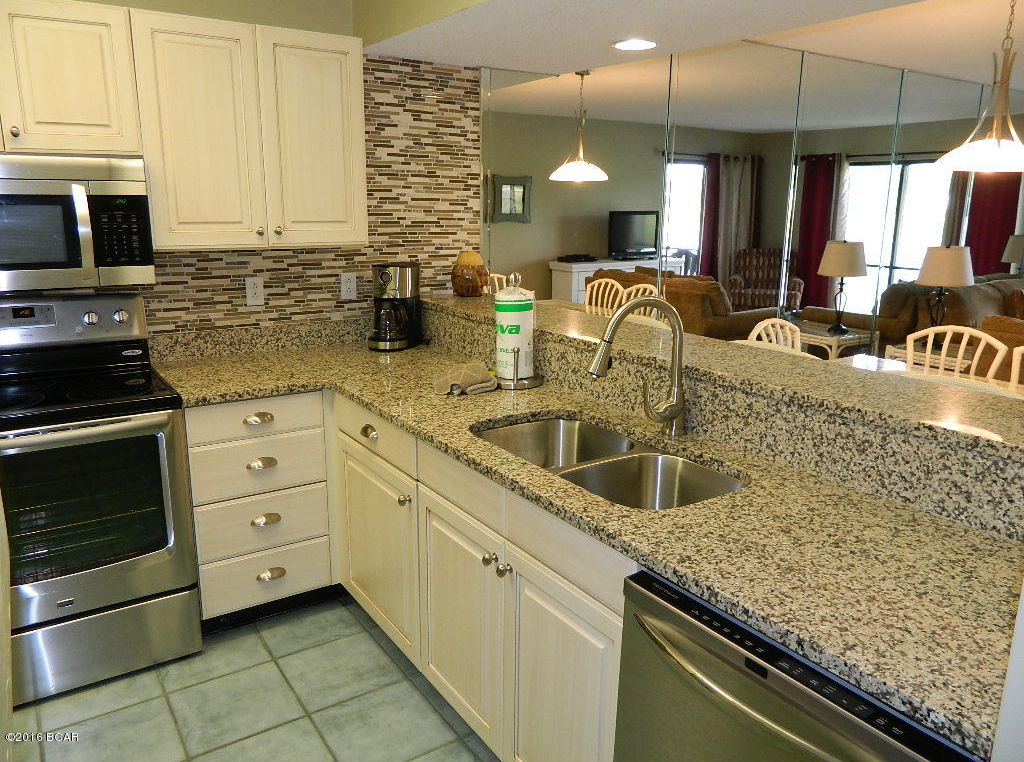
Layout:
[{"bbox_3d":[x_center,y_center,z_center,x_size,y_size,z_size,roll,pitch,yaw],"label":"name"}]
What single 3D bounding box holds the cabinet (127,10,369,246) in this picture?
[{"bbox_3d":[-0.973,-0.889,2.754,0.776,0.753,0.330,-8,16,-33],"label":"cabinet"}]

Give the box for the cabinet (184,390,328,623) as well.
[{"bbox_3d":[-1.033,0.365,2.821,0.465,0.777,0.627,-8,16,-33],"label":"cabinet"}]

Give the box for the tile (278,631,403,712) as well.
[{"bbox_3d":[-0.577,0.971,2.476,0.322,0.012,0.333,-8,16,-33],"label":"tile"}]

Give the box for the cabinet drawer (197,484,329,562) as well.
[{"bbox_3d":[-0.927,0.473,2.684,0.455,0.213,0.260,-8,16,-33],"label":"cabinet drawer"}]

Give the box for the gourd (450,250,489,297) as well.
[{"bbox_3d":[-0.198,-0.499,3.432,0.165,0.216,0.165,1,14,0],"label":"gourd"}]

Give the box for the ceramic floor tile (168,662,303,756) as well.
[{"bbox_3d":[-0.852,1.010,2.293,0.343,0.012,0.333,-8,16,-33],"label":"ceramic floor tile"}]

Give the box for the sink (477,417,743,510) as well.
[{"bbox_3d":[0.228,0.296,1.951,0.415,0.206,0.740,-8,16,-33],"label":"sink"}]

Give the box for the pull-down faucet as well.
[{"bbox_3d":[0.328,-0.027,1.925,0.352,0.390,0.068,-8,16,-33],"label":"pull-down faucet"}]

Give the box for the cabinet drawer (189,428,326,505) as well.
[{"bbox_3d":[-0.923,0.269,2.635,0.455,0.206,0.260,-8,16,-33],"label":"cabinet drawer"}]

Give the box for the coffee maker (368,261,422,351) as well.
[{"bbox_3d":[-0.498,-0.326,3.183,0.190,0.350,0.245,4,14,10],"label":"coffee maker"}]

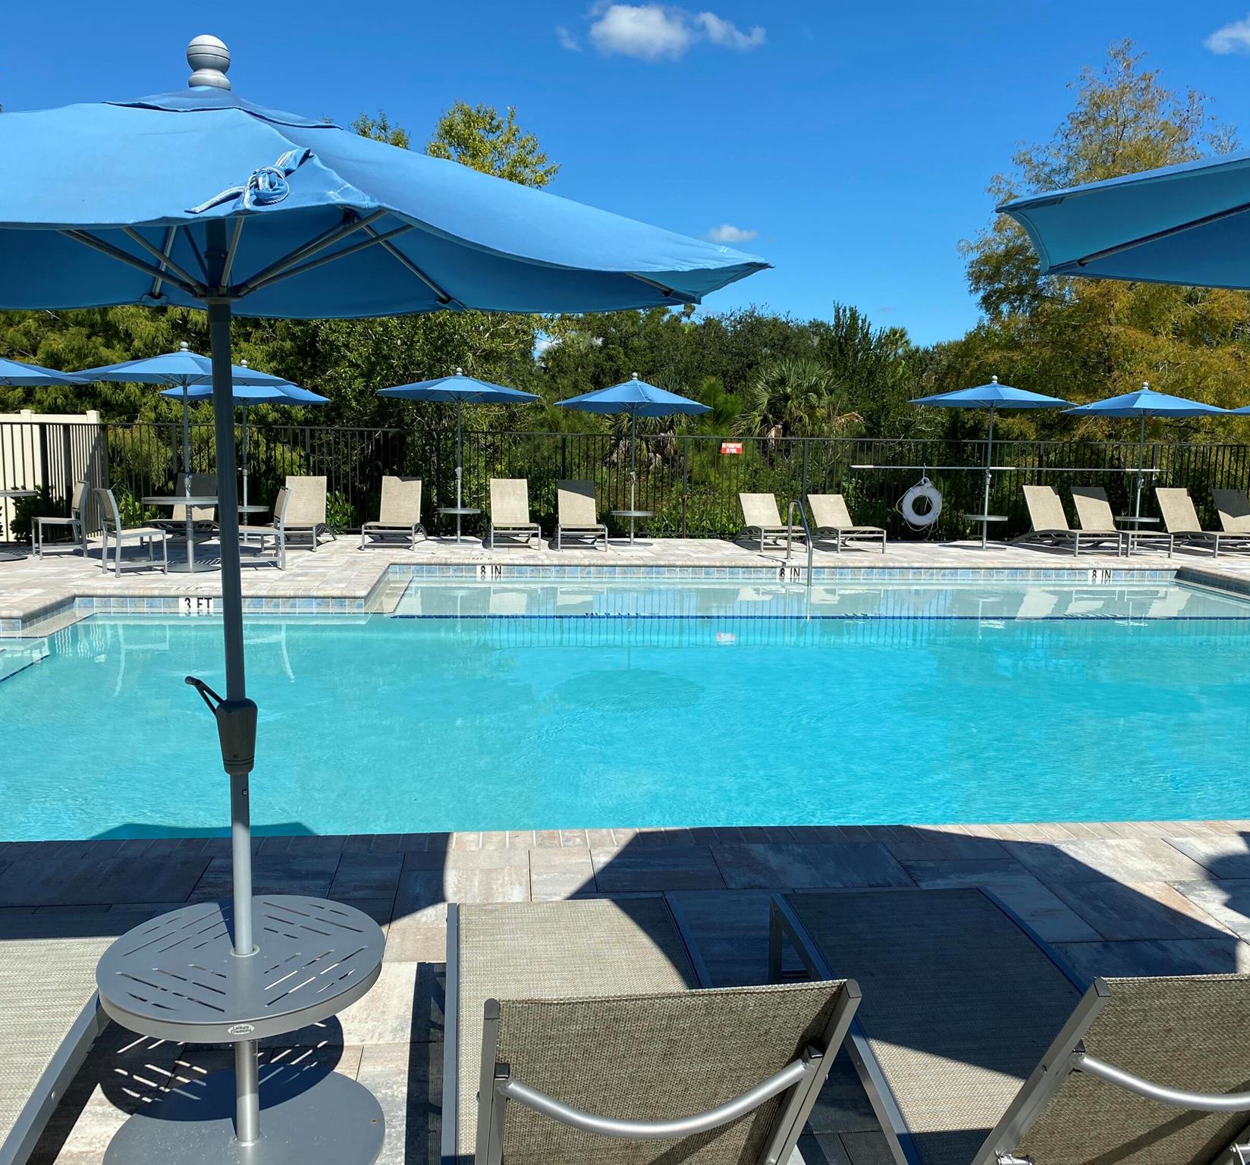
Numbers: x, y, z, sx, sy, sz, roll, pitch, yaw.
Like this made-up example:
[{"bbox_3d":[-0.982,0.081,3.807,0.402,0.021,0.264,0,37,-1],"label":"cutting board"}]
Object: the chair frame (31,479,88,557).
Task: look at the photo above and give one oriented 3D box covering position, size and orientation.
[{"bbox_3d":[-6.501,-0.732,13.440,0.550,0.870,0.500,-4,9,-34],"label":"chair frame"}]

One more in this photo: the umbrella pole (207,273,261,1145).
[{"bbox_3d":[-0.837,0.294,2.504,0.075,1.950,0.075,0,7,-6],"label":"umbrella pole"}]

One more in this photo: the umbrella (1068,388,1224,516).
[{"bbox_3d":[7.545,-1.663,17.018,2.280,2.400,2.280,0,7,-6],"label":"umbrella"}]

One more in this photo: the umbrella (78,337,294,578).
[{"bbox_3d":[-4.688,-1.348,12.511,2.200,2.400,2.200,0,7,-6],"label":"umbrella"}]

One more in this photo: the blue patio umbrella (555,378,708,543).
[{"bbox_3d":[0.132,-1.721,16.408,2.220,2.400,2.220,0,7,-6],"label":"blue patio umbrella"}]

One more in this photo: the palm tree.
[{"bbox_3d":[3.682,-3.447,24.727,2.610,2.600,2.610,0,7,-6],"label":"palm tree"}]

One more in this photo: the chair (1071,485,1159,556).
[{"bbox_3d":[6.913,-0.879,16.541,0.630,0.880,1.750,-1,8,-12],"label":"chair"}]

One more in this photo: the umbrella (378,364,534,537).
[{"bbox_3d":[-2.311,-1.744,16.245,2.220,2.400,2.220,0,7,-6],"label":"umbrella"}]

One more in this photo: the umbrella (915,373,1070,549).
[{"bbox_3d":[5.260,-1.679,16.814,2.270,2.400,2.270,0,7,-6],"label":"umbrella"}]

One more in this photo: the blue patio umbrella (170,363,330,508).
[{"bbox_3d":[-5.030,-1.824,15.435,2.200,2.180,2.200,0,7,-6],"label":"blue patio umbrella"}]

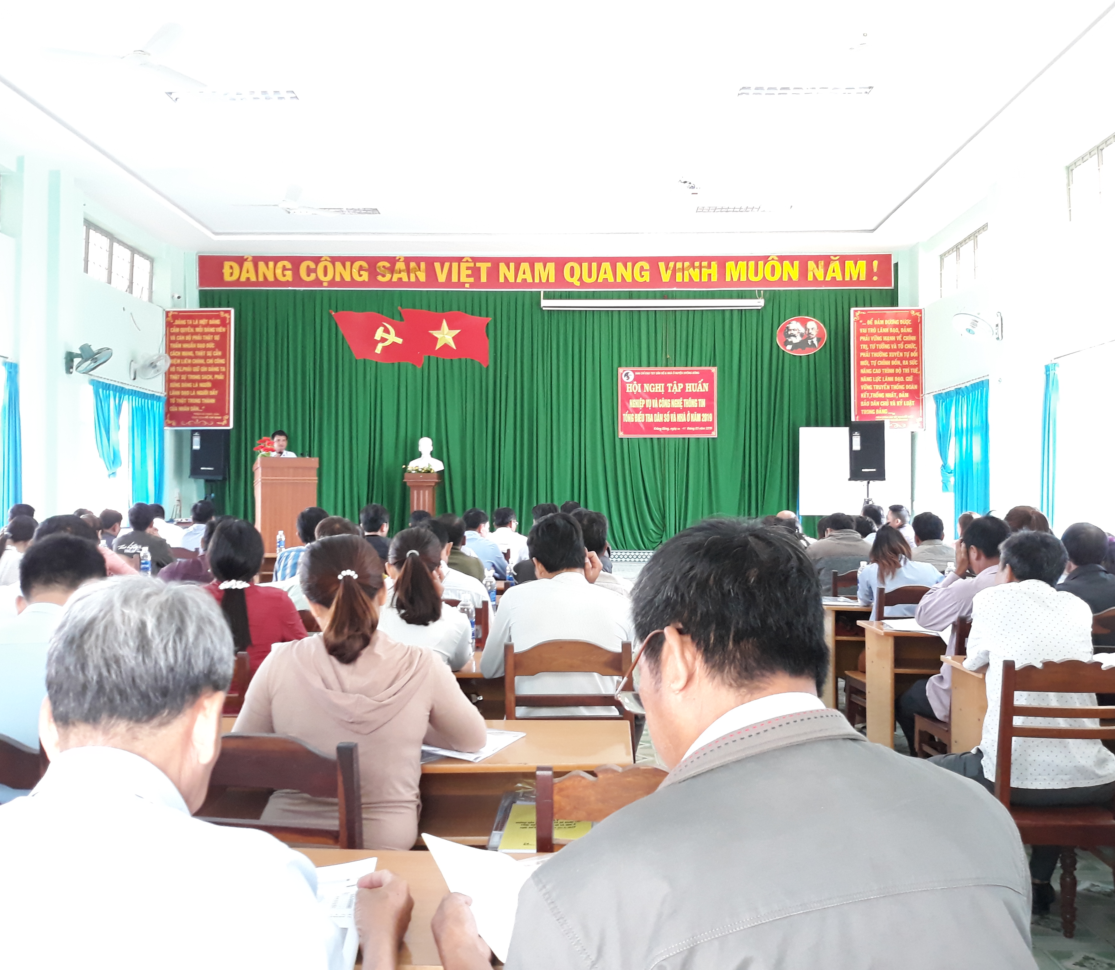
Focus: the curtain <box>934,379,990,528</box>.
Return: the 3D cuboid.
[{"bbox_3d":[4.200,-0.177,10.580,0.140,1.650,1.500,0,-1,2],"label":"curtain"}]

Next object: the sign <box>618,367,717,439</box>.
[{"bbox_3d":[1.415,-1.053,12.900,1.265,0.905,0.030,0,-1,2],"label":"sign"}]

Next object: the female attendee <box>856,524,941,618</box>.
[{"bbox_3d":[1.580,0.775,4.740,0.440,1.170,0.650,0,-1,2],"label":"female attendee"}]

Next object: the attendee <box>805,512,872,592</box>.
[{"bbox_3d":[1.630,0.766,5.780,0.480,1.210,0.660,0,-1,2],"label":"attendee"}]

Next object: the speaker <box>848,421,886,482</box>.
[{"bbox_3d":[3.798,-0.421,12.350,0.430,0.730,0.410,0,-1,5],"label":"speaker"}]

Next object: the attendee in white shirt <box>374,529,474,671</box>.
[{"bbox_3d":[-0.451,0.752,3.239,0.450,1.240,0.750,0,-1,2],"label":"attendee in white shirt"}]

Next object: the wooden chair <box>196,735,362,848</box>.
[{"bbox_3d":[-0.494,0.919,2.020,0.420,0.920,0.450,0,-1,15],"label":"wooden chair"}]

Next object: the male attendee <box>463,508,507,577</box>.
[{"bbox_3d":[-0.564,0.815,7.638,0.500,1.270,0.750,0,-1,7],"label":"male attendee"}]

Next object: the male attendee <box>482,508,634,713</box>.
[{"bbox_3d":[0.025,0.715,3.120,0.500,1.255,0.660,0,-1,4],"label":"male attendee"}]

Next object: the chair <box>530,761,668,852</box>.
[{"bbox_3d":[0.155,0.895,1.900,0.400,0.870,0.440,0,-1,2],"label":"chair"}]

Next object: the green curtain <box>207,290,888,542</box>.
[{"bbox_3d":[-0.112,-1.017,13.100,9.100,3.700,0.200,0,-1,1],"label":"green curtain"}]

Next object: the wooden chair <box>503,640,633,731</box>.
[{"bbox_3d":[0.037,0.889,3.030,0.400,0.905,0.440,0,-1,2],"label":"wooden chair"}]

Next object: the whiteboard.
[{"bbox_3d":[3.400,-0.153,11.500,1.280,1.010,0.040,0,-1,5],"label":"whiteboard"}]

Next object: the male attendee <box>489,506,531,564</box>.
[{"bbox_3d":[-0.452,0.836,8.738,0.480,1.270,0.720,0,-1,8],"label":"male attendee"}]

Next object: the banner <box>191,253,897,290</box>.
[{"bbox_3d":[-0.156,-2.737,12.950,8.950,0.480,0.060,0,-1,1],"label":"banner"}]

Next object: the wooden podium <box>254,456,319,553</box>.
[{"bbox_3d":[-2.980,0.311,11.100,0.670,1.200,0.500,0,-1,-21],"label":"wooden podium"}]

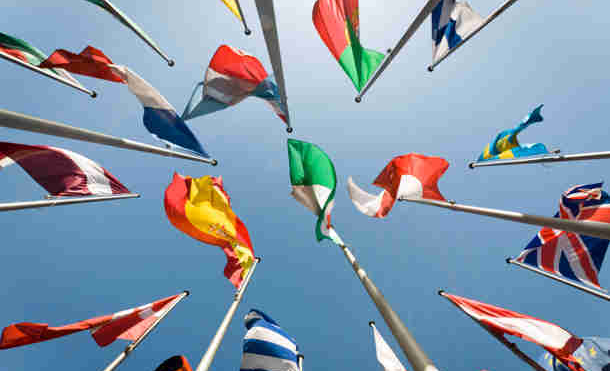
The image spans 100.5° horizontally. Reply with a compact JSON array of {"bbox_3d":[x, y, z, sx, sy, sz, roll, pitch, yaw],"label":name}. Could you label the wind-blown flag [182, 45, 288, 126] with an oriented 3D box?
[{"bbox_3d":[-0.868,-1.279,4.010,1.350,1.600,0.650,30,-90,-2],"label":"wind-blown flag"}]

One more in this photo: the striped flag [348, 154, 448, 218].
[{"bbox_3d":[1.331,-0.005,4.091,1.300,1.550,0.650,18,-90,-2],"label":"striped flag"}]

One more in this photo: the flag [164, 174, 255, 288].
[{"bbox_3d":[-1.138,0.598,3.877,0.600,1.800,1.700,-20,-89,-1],"label":"flag"}]

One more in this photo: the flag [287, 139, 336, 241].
[{"bbox_3d":[0.135,0.122,3.958,0.550,1.700,1.450,-30,-89,-1],"label":"flag"}]

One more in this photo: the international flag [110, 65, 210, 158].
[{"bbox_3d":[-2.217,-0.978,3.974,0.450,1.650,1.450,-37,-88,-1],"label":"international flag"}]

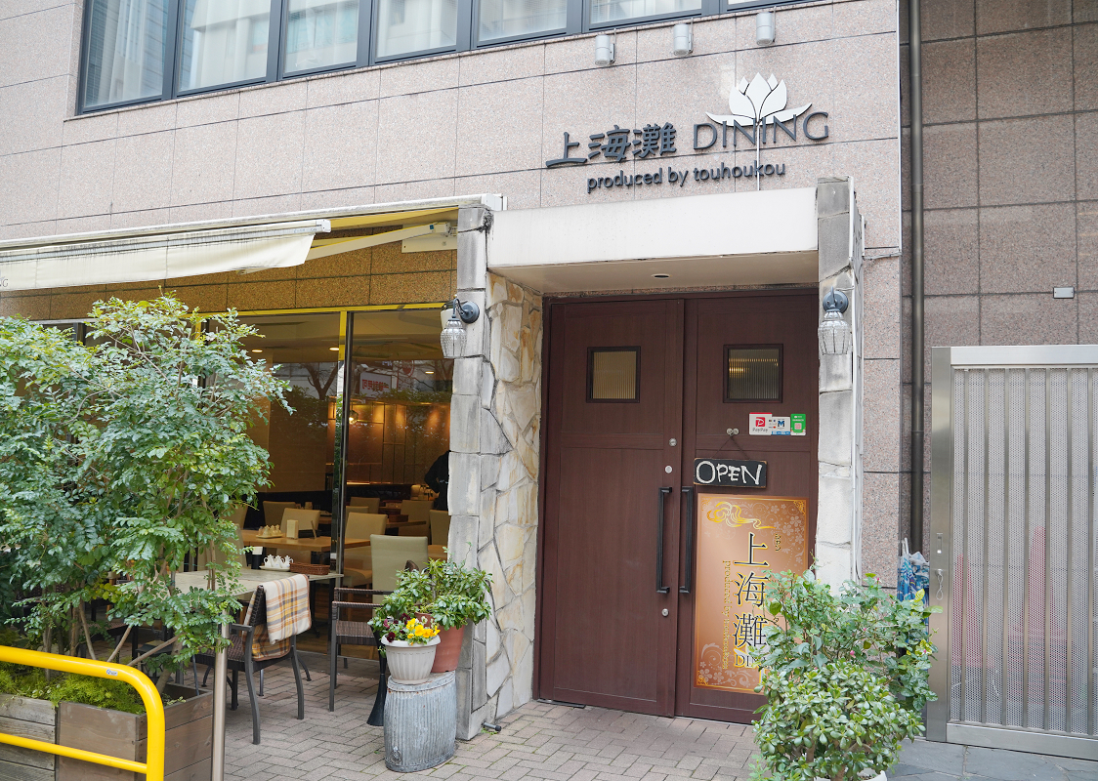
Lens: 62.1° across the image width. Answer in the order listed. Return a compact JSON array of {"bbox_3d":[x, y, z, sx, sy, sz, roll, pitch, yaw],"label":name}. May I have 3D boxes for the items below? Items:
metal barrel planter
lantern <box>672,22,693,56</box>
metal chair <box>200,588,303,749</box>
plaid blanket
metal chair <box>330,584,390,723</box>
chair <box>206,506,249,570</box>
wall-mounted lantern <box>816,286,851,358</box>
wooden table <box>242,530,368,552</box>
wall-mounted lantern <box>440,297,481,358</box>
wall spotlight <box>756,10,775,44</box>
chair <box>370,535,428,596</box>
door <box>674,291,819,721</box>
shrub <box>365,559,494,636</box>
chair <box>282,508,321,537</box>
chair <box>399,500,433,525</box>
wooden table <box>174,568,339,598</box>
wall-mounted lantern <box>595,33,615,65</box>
[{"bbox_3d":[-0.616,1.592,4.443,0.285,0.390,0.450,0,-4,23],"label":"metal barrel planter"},{"bbox_3d":[0.789,-2.033,5.350,0.085,0.160,0.140,0,-4,23],"label":"lantern"},{"bbox_3d":[-1.602,1.391,4.859,0.540,0.790,0.520,1,-4,14],"label":"metal chair"},{"bbox_3d":[-1.417,1.181,4.783,0.210,0.380,0.380,1,-4,14],"label":"plaid blanket"},{"bbox_3d":[-0.987,1.440,5.457,0.570,0.810,0.550,2,-4,-4],"label":"metal chair"},{"bbox_3d":[-2.567,1.504,7.437,0.450,0.880,0.550,0,-4,23],"label":"chair"},{"bbox_3d":[1.275,-0.312,4.088,0.150,0.320,0.220,0,-4,23],"label":"wall-mounted lantern"},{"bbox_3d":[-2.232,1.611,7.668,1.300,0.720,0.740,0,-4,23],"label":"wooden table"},{"bbox_3d":[-0.471,-0.322,4.791,0.135,0.313,0.240,0,-4,23],"label":"wall-mounted lantern"},{"bbox_3d":[1.232,-2.021,5.161,0.085,0.160,0.140,0,-4,23],"label":"wall spotlight"},{"bbox_3d":[-1.001,1.484,6.658,0.460,0.880,0.560,1,-4,13],"label":"chair"},{"bbox_3d":[1.151,0.669,5.226,0.870,2.450,0.070,0,-4,23],"label":"door"},{"bbox_3d":[-0.607,1.037,4.641,0.640,0.430,0.540,0,-4,23],"label":"shrub"},{"bbox_3d":[-2.448,1.552,8.344,0.450,0.890,0.560,0,-4,23],"label":"chair"},{"bbox_3d":[-1.601,1.707,10.314,0.450,0.890,0.560,1,-4,13],"label":"chair"},{"bbox_3d":[-1.866,1.439,5.146,0.780,0.720,1.240,0,-4,23],"label":"wooden table"},{"bbox_3d":[0.348,-2.044,5.538,0.085,0.160,0.140,0,-4,23],"label":"wall-mounted lantern"}]

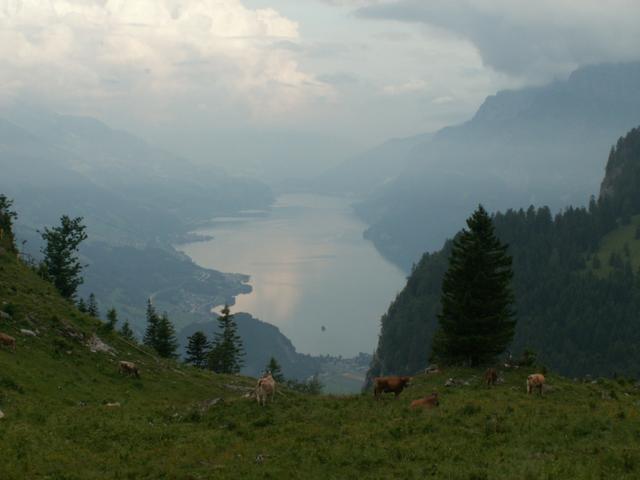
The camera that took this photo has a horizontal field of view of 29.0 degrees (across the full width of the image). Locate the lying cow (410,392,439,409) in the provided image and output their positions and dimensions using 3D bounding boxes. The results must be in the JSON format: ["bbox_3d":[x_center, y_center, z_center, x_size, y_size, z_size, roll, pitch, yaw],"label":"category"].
[{"bbox_3d":[5.908,9.062,70.000,1.950,1.000,0.800,-4,7,-35],"label":"lying cow"}]

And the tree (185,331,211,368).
[{"bbox_3d":[-12.837,11.575,130.000,2.800,4.300,2.800,0,6,0],"label":"tree"}]

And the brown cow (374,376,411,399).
[{"bbox_3d":[4.474,9.077,76.000,2.350,1.420,0.700,0,6,-5],"label":"brown cow"}]

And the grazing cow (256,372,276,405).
[{"bbox_3d":[-2.710,7.573,63.000,0.720,1.650,2.150,2,6,15],"label":"grazing cow"}]

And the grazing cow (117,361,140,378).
[{"bbox_3d":[-17.176,11.752,112.000,2.000,1.350,0.680,0,6,5],"label":"grazing cow"}]

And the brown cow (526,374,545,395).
[{"bbox_3d":[14.097,9.439,81.000,0.680,1.350,2.000,4,7,35],"label":"brown cow"}]

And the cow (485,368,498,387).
[{"bbox_3d":[12.768,10.222,92.000,0.680,1.350,2.000,-1,6,-10],"label":"cow"}]

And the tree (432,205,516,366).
[{"bbox_3d":[13.928,3.946,113.000,7.400,14.800,7.400,0,6,0],"label":"tree"}]

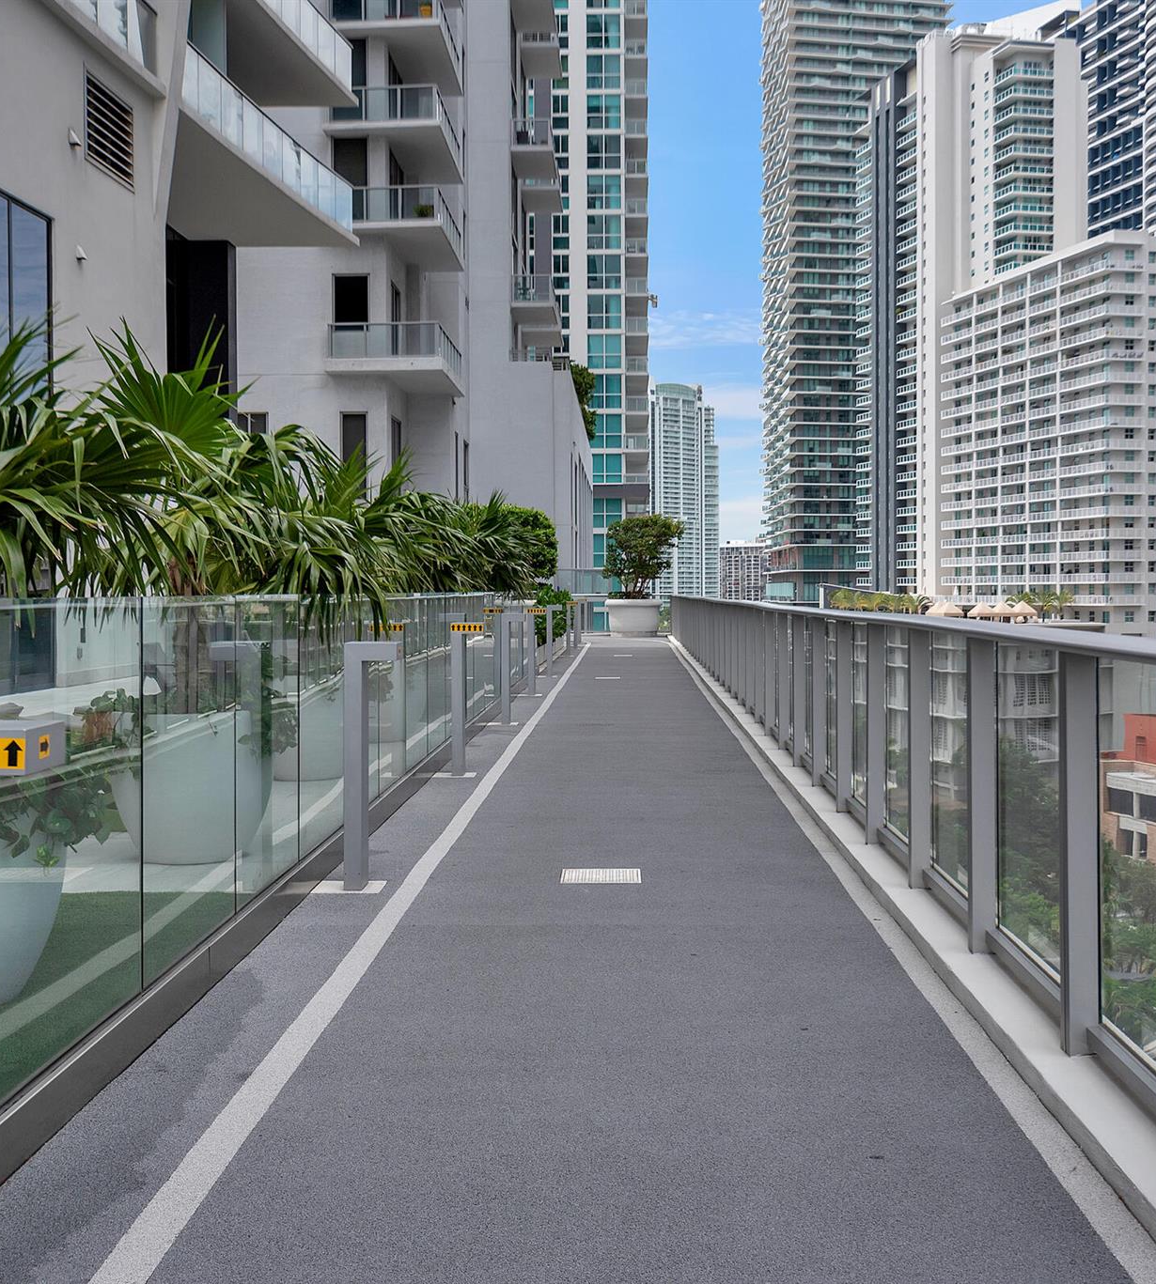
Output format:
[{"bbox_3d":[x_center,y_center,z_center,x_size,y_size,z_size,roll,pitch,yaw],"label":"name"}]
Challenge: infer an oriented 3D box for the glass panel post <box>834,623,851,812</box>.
[{"bbox_3d":[1.398,0.400,8.450,0.080,1.000,0.075,0,1,2],"label":"glass panel post"}]

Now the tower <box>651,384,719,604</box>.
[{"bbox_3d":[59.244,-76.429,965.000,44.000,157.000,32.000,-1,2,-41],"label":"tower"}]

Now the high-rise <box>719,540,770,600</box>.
[{"bbox_3d":[124.285,-40.491,1200.000,44.000,68.000,26.000,0,1,3],"label":"high-rise"}]

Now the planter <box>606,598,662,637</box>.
[{"bbox_3d":[1.457,-0.650,42.000,1.460,1.020,1.460,0,1,0],"label":"planter"}]

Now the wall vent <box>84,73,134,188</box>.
[{"bbox_3d":[-6.657,-7.266,22.800,0.120,1.220,1.850,0,1,5],"label":"wall vent"}]

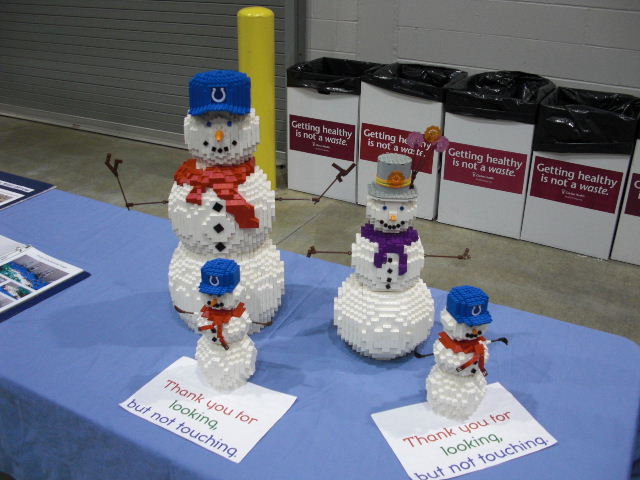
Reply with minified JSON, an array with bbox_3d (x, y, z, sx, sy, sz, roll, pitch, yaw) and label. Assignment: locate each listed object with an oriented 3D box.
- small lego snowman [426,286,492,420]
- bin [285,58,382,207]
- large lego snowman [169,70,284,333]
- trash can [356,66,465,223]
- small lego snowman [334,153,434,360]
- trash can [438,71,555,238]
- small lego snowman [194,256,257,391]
[{"bbox_3d":[0.254,0.207,1.183,0.115,0.267,0.118,-8,28,-16],"label":"small lego snowman"},{"bbox_3d":[0.116,-0.685,4.095,0.472,0.738,0.450,14,29,25],"label":"bin"},{"bbox_3d":[-0.207,-0.070,1.407,0.256,0.558,0.256,-2,27,-4],"label":"large lego snowman"},{"bbox_3d":[0.550,-0.585,3.897,0.473,0.742,0.470,14,29,25],"label":"trash can"},{"bbox_3d":[0.136,0.040,1.335,0.209,0.430,0.209,2,27,2],"label":"small lego snowman"},{"bbox_3d":[0.977,-0.477,3.692,0.465,0.738,0.465,14,29,25],"label":"trash can"},{"bbox_3d":[-0.181,0.167,1.254,0.115,0.270,0.118,7,27,13],"label":"small lego snowman"}]

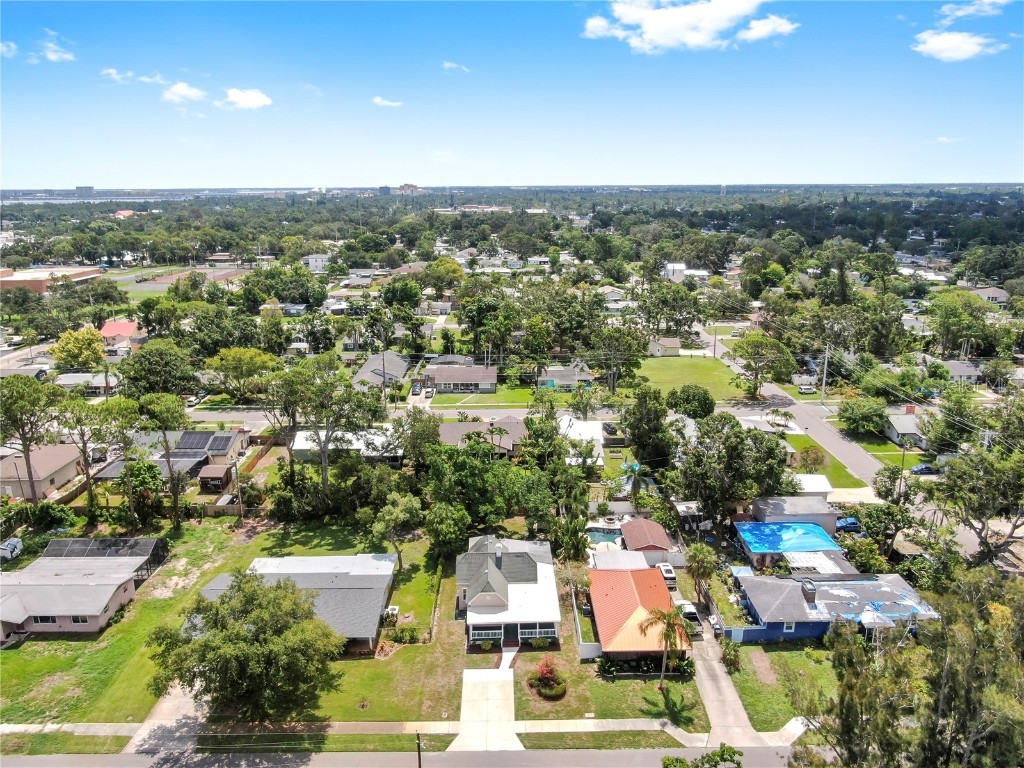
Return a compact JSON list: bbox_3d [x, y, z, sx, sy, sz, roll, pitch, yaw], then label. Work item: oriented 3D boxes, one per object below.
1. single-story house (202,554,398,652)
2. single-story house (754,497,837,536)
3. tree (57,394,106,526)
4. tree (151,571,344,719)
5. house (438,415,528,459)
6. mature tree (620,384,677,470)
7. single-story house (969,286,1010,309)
[{"bbox_3d":[-24.788,24.927,83.391,20.800,4.200,17.200,0,16,0],"label":"single-story house"},{"bbox_3d":[41.187,19.328,103.974,10.200,3.300,6.300,0,16,0],"label":"single-story house"},{"bbox_3d":[-63.050,11.364,104.051,7.300,19.500,7.000,0,16,0],"label":"tree"},{"bbox_3d":[-26.144,25.358,69.651,17.000,12.000,16.500,-1,16,-1],"label":"tree"},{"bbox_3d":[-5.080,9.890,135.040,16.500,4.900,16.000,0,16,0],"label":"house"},{"bbox_3d":[23.635,7.643,123.161,9.500,15.600,9.200,0,16,0],"label":"mature tree"},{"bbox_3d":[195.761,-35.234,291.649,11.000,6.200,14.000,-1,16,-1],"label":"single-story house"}]

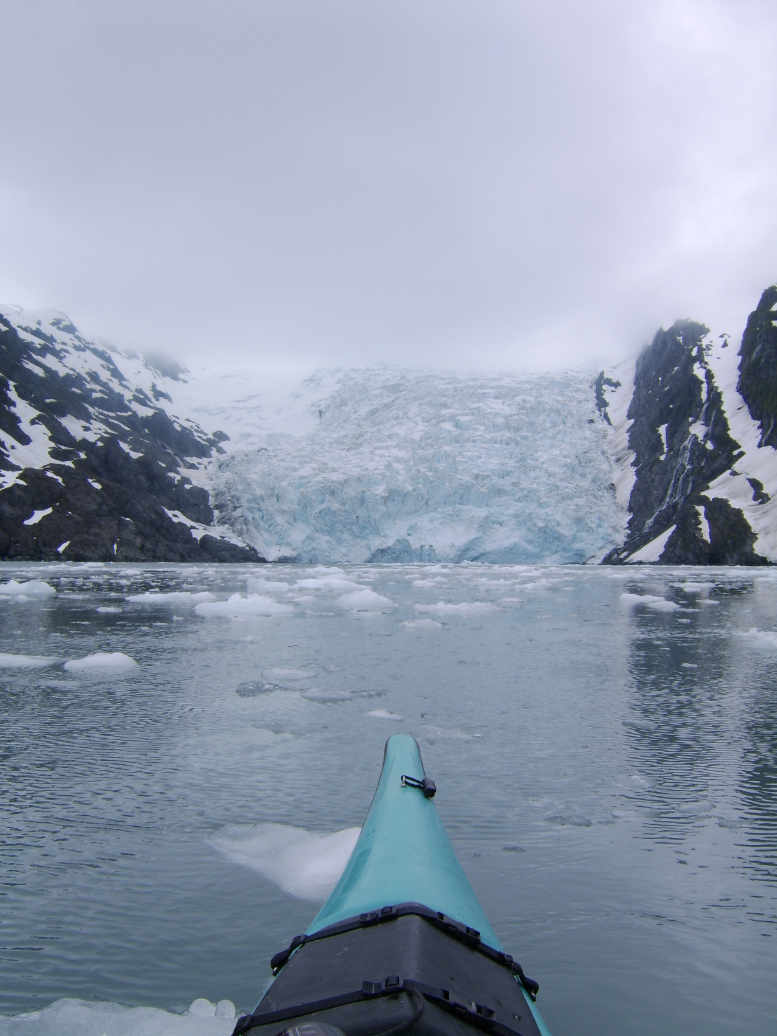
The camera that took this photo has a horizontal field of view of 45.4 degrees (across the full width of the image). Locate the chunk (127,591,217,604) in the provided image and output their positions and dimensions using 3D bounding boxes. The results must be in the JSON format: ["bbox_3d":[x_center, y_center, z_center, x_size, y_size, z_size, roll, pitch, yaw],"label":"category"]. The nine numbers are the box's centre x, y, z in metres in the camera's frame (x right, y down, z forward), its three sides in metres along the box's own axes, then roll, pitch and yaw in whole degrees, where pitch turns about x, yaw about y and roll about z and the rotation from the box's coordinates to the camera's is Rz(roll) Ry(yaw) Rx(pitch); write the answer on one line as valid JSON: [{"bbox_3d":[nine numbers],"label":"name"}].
[{"bbox_3d":[-4.532,1.623,19.431,1.880,0.220,0.950,1,-3,-13],"label":"chunk"}]

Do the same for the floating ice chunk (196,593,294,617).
[{"bbox_3d":[-2.337,1.374,15.063,1.600,0.320,0.950,1,-3,-9],"label":"floating ice chunk"}]

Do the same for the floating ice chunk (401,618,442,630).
[{"bbox_3d":[0.412,1.326,11.665,0.504,0.110,0.380,0,-3,2],"label":"floating ice chunk"}]

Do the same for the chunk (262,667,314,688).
[{"bbox_3d":[-0.708,1.094,6.520,0.372,0.060,0.300,1,-3,-6],"label":"chunk"}]

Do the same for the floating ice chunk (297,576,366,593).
[{"bbox_3d":[-1.651,1.935,27.453,2.110,0.400,1.200,0,-3,-3],"label":"floating ice chunk"}]

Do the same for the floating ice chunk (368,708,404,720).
[{"bbox_3d":[-0.017,1.025,4.861,0.189,0.045,0.150,0,-3,0],"label":"floating ice chunk"}]

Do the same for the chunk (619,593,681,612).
[{"bbox_3d":[4.987,1.564,17.650,1.174,0.270,1.200,0,-3,16],"label":"chunk"}]

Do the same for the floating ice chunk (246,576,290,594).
[{"bbox_3d":[-3.446,1.905,26.617,1.241,0.360,0.950,1,-3,-7],"label":"floating ice chunk"}]

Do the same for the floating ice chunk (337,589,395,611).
[{"bbox_3d":[-0.405,1.464,16.914,1.052,0.340,0.850,0,-3,-1],"label":"floating ice chunk"}]

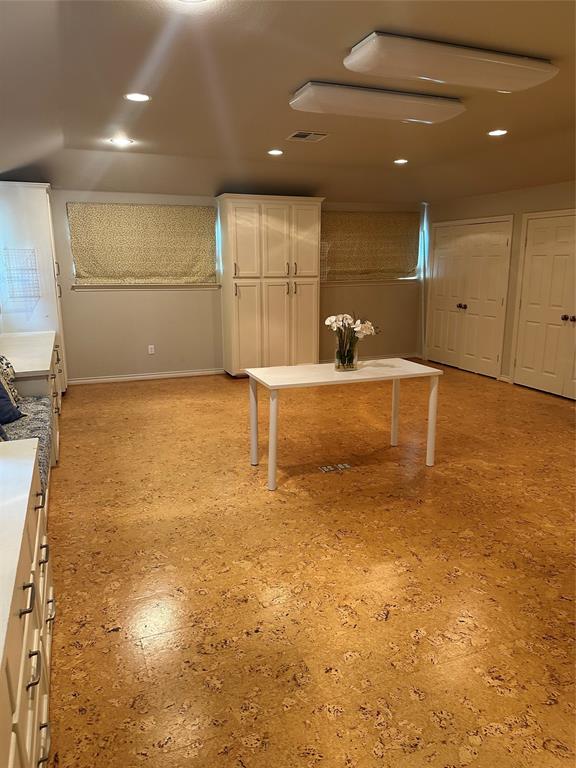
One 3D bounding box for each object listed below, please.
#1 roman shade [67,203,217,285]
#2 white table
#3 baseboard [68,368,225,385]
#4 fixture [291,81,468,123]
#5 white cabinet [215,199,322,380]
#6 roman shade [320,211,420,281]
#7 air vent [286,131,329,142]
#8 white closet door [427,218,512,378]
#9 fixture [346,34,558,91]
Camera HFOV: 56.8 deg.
[{"bbox_3d":[-1.808,-1.788,6.865,1.840,0.985,0.077,-5,13,-19],"label":"roman shade"},{"bbox_3d":[0.405,0.258,3.970,1.310,0.730,0.595,-5,13,-19],"label":"white table"},{"bbox_3d":[-1.867,-0.116,7.239,2.096,0.080,0.020,-5,13,-19],"label":"baseboard"},{"bbox_3d":[0.688,-2.121,4.066,1.325,0.110,0.400,-5,13,-19],"label":"fixture"},{"bbox_3d":[-0.220,-1.309,7.296,1.315,2.335,0.567,-5,13,-19],"label":"white cabinet"},{"bbox_3d":[1.197,-2.050,7.931,1.810,1.000,0.077,-5,13,-19],"label":"roman shade"},{"bbox_3d":[0.199,-2.432,5.256,0.340,0.030,0.365,-5,13,-19],"label":"air vent"},{"bbox_3d":[2.490,-1.200,7.523,0.050,2.020,1.560,-5,13,-19],"label":"white closet door"},{"bbox_3d":[1.007,-1.951,3.285,1.335,0.110,0.400,-5,13,-19],"label":"fixture"}]

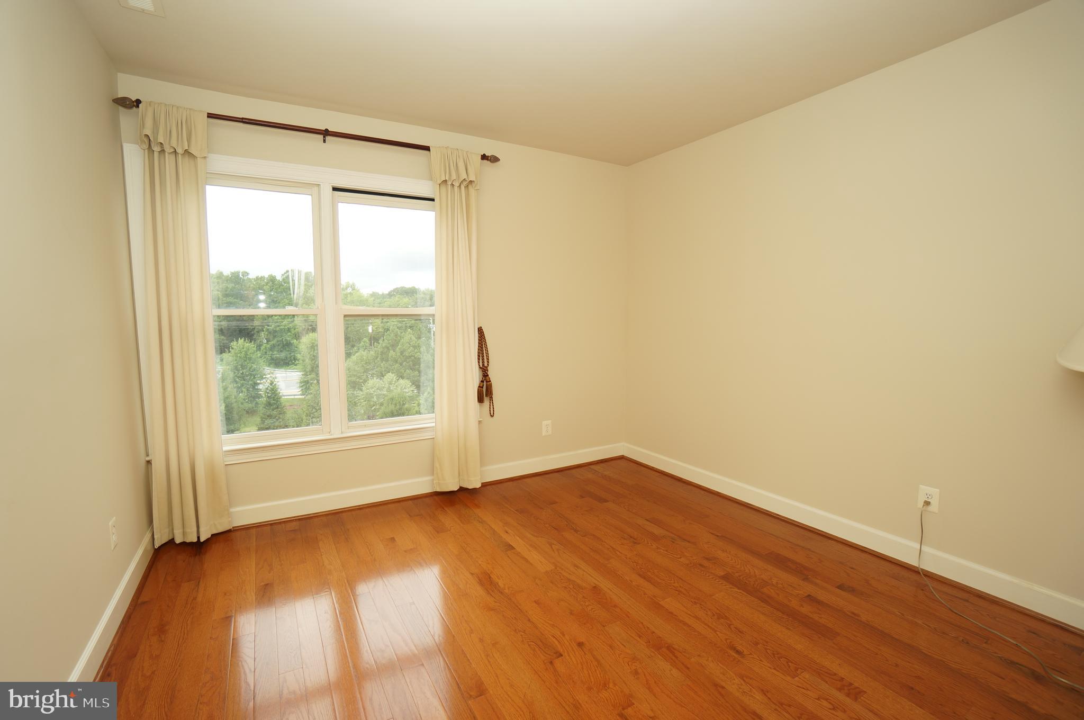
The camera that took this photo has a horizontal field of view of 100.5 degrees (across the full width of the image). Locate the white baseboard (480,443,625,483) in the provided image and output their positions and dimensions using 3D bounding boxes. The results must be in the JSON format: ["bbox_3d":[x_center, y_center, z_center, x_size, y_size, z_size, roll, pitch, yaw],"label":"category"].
[{"bbox_3d":[0.151,0.913,4.043,1.468,0.131,0.020,-3,6,-27],"label":"white baseboard"}]

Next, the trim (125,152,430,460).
[{"bbox_3d":[-1.455,-0.320,3.105,2.058,1.932,0.080,-3,6,-27],"label":"trim"}]

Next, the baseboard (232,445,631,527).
[{"bbox_3d":[-0.647,0.956,3.634,3.263,0.131,0.020,-3,6,-27],"label":"baseboard"}]

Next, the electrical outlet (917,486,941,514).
[{"bbox_3d":[2.036,0.732,2.373,0.012,0.125,0.083,-4,6,-32],"label":"electrical outlet"}]

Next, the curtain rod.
[{"bbox_3d":[-1.334,-1.486,2.978,2.277,0.070,0.075,-3,6,-27],"label":"curtain rod"}]

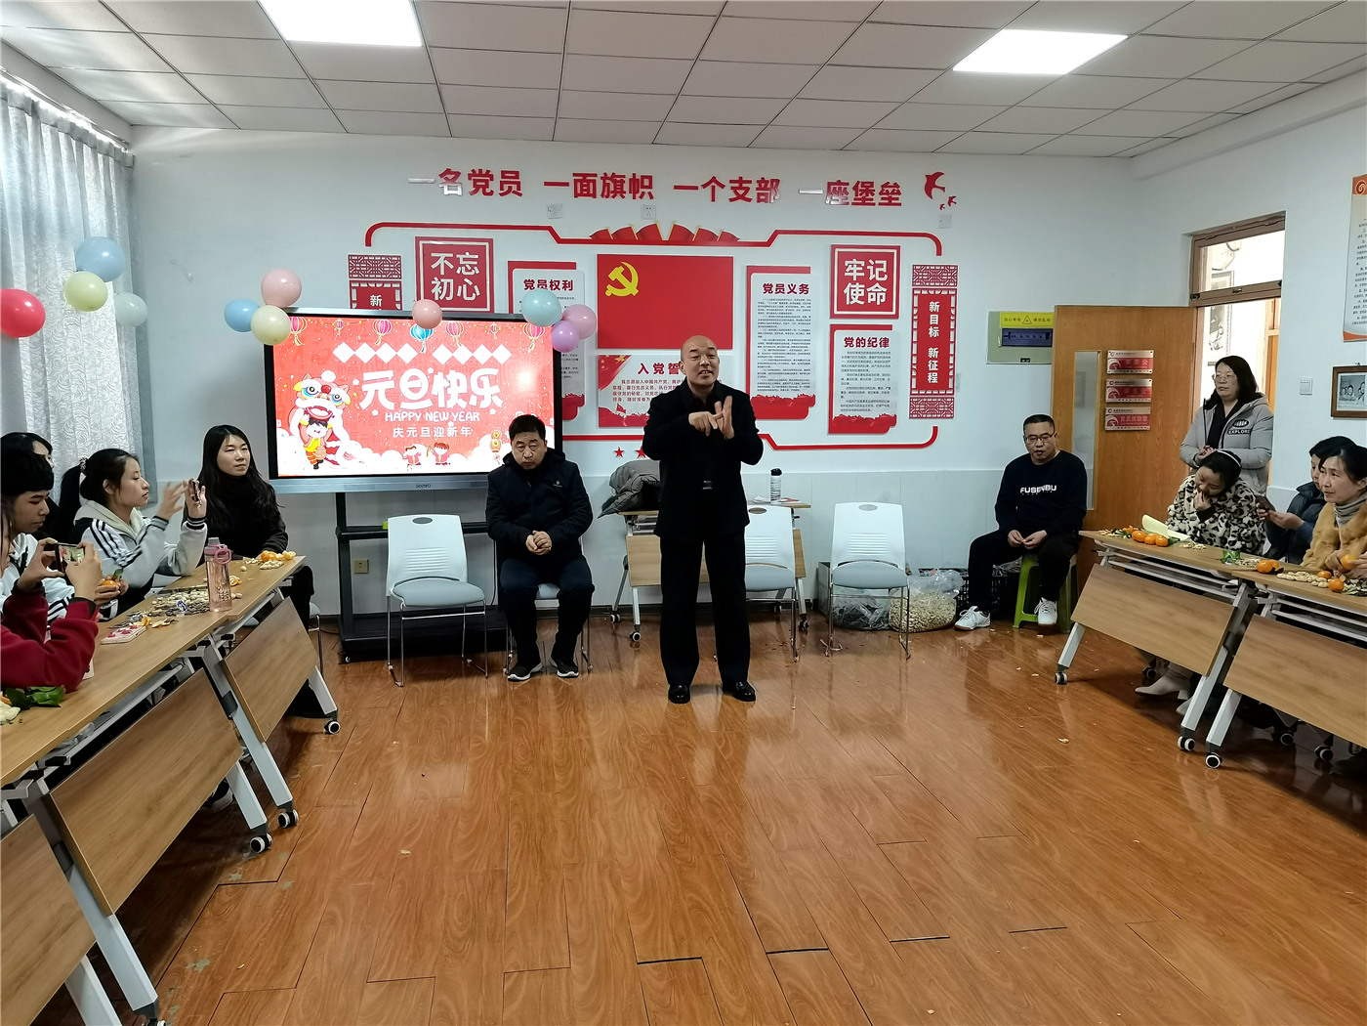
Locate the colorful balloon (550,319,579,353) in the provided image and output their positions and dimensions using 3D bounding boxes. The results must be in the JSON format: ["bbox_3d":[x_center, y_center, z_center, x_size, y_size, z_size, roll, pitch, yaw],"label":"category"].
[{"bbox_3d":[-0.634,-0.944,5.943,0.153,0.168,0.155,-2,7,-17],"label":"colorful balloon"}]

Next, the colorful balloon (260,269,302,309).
[{"bbox_3d":[-2.183,-1.216,5.994,0.223,0.217,0.223,-2,7,-19],"label":"colorful balloon"}]

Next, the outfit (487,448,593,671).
[{"bbox_3d":[-0.743,0.217,5.743,0.560,1.080,0.620,-1,6,-5],"label":"outfit"}]

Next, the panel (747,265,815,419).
[{"bbox_3d":[0.619,-1.080,7.008,0.440,0.965,0.025,-1,7,-8],"label":"panel"}]

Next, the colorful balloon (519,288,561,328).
[{"bbox_3d":[-0.828,-1.184,6.401,0.235,0.232,0.235,-2,7,-19],"label":"colorful balloon"}]

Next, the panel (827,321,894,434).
[{"bbox_3d":[1.180,-0.864,7.188,0.462,0.704,0.025,-1,6,-8],"label":"panel"}]

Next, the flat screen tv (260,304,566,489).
[{"bbox_3d":[-1.405,-0.595,5.900,1.520,0.940,0.100,-2,7,-17],"label":"flat screen tv"}]

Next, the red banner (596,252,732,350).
[{"bbox_3d":[-0.113,-1.306,6.874,0.848,0.567,0.025,-1,7,-8],"label":"red banner"}]

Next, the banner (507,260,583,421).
[{"bbox_3d":[-0.860,-1.062,6.864,0.457,0.977,0.025,-1,6,-8],"label":"banner"}]

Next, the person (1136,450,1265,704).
[{"bbox_3d":[2.431,0.295,5.190,0.606,1.173,0.475,-2,7,-16],"label":"person"}]

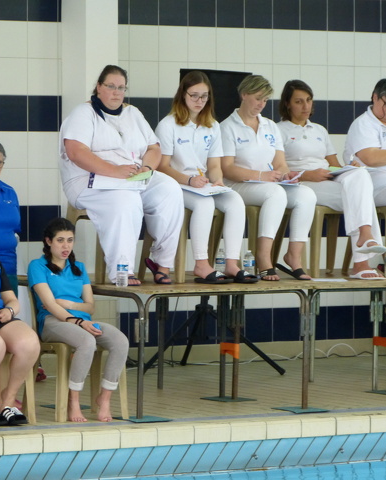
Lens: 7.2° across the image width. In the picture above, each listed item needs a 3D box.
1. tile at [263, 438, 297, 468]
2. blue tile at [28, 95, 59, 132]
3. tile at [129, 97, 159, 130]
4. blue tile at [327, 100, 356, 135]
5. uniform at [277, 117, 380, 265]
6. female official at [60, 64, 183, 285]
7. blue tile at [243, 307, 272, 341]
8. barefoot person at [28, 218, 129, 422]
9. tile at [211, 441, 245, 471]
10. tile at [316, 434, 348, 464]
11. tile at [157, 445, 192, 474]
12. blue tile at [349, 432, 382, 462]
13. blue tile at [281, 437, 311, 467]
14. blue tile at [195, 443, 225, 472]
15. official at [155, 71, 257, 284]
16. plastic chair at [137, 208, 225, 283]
[{"bbox_3d":[0.505,1.224,17.808,0.122,0.245,0.010,-1,46,-34],"label":"tile"},{"bbox_3d":[-1.023,-0.863,21.159,0.245,0.245,0.012,-1,2,-35],"label":"blue tile"},{"bbox_3d":[-0.342,-0.873,21.636,0.245,0.245,0.012,-1,2,-35],"label":"tile"},{"bbox_3d":[1.094,-0.911,22.944,0.247,0.250,0.010,-1,2,-34],"label":"blue tile"},{"bbox_3d":[0.893,-0.322,20.200,0.460,0.930,0.640,-1,2,-33],"label":"uniform"},{"bbox_3d":[-0.389,-0.382,17.834,0.630,1.270,0.700,-1,2,-35],"label":"female official"},{"bbox_3d":[0.475,0.624,22.554,0.247,0.250,0.010,-1,2,-34],"label":"blue tile"},{"bbox_3d":[-0.676,0.446,17.468,0.450,1.130,0.610,-1,2,-35],"label":"barefoot person"},{"bbox_3d":[0.195,1.228,17.597,0.122,0.245,0.010,-1,46,-34],"label":"tile"},{"bbox_3d":[0.814,1.219,18.020,0.122,0.245,0.010,-1,46,-34],"label":"tile"},{"bbox_3d":[-0.119,1.240,17.436,0.120,0.010,0.245,-1,-43,-34],"label":"tile"},{"bbox_3d":[1.021,1.216,18.161,0.122,0.245,0.010,-1,46,-34],"label":"blue tile"},{"bbox_3d":[0.602,1.221,17.730,0.122,0.245,0.012,-1,47,-35],"label":"blue tile"},{"bbox_3d":[0.094,1.228,17.374,0.122,0.245,0.012,-1,47,-35],"label":"blue tile"},{"bbox_3d":[0.101,-0.378,18.129,0.460,1.250,0.620,-1,2,-35],"label":"official"},{"bbox_3d":[-0.034,-0.165,18.186,0.450,0.820,0.530,-1,2,-35],"label":"plastic chair"}]

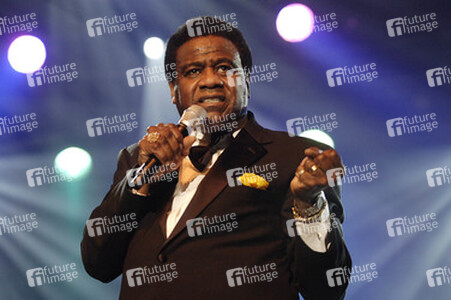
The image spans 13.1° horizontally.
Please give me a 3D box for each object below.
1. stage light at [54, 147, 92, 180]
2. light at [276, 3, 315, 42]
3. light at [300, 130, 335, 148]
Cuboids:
[{"bbox_3d":[-0.967,0.041,12.570,0.260,0.260,0.300,0,29,0],"label":"stage light"},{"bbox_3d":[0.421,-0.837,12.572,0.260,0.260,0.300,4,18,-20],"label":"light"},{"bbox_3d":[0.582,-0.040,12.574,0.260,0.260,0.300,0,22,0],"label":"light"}]

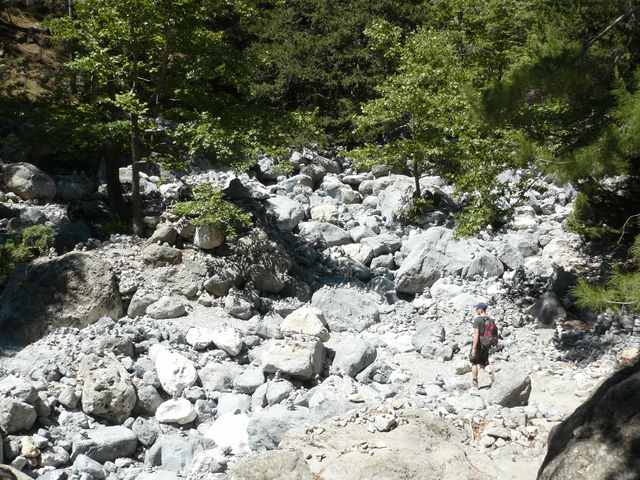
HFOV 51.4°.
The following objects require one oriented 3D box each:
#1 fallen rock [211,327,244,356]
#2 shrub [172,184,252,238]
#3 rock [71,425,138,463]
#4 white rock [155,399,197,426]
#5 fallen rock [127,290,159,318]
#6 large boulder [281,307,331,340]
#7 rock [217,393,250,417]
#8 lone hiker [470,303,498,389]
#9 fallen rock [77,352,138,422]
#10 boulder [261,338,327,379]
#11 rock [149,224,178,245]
[{"bbox_3d":[-2.085,2.287,15.000,0.766,0.576,0.651,-1,6,-8],"label":"fallen rock"},{"bbox_3d":[-3.149,-0.835,19.500,2.300,1.500,1.900,0,7,0],"label":"shrub"},{"bbox_3d":[-3.642,3.472,11.300,1.121,0.576,0.728,0,6,0],"label":"rock"},{"bbox_3d":[-2.479,2.963,11.500,0.680,0.340,0.500,-1,8,-6],"label":"white rock"},{"bbox_3d":[-4.534,1.647,17.000,0.817,0.700,0.736,0,6,0],"label":"fallen rock"},{"bbox_3d":[-0.329,1.894,15.100,1.134,0.641,0.907,0,6,-1],"label":"large boulder"},{"bbox_3d":[-1.521,2.892,11.700,0.600,0.380,0.550,0,7,0],"label":"rock"},{"bbox_3d":[3.361,2.156,13.600,0.520,1.750,0.480,-6,8,-43],"label":"lone hiker"},{"bbox_3d":[-3.863,2.718,12.100,1.054,1.114,0.949,-2,6,-18],"label":"fallen rock"},{"bbox_3d":[-0.583,2.531,14.100,1.356,0.710,1.085,0,6,-2],"label":"boulder"},{"bbox_3d":[-4.702,-0.165,20.000,0.901,0.587,0.766,0,6,0],"label":"rock"}]

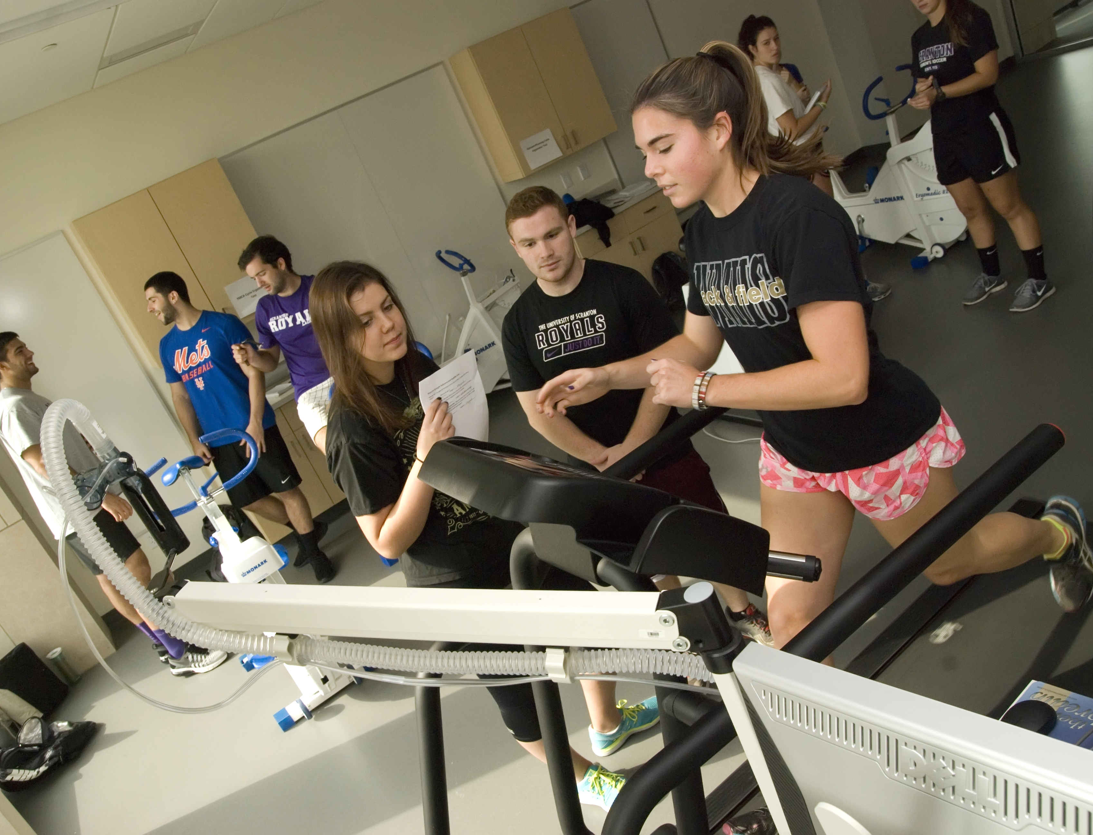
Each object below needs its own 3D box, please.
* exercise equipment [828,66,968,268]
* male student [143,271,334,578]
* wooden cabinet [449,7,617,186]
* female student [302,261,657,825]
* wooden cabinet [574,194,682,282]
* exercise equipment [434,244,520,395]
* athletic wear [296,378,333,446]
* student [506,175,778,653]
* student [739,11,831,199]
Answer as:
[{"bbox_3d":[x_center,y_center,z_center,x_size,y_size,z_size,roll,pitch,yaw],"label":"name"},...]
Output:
[{"bbox_3d":[2.031,-1.549,5.431,0.560,1.130,1.150,-32,19,-21],"label":"exercise equipment"},{"bbox_3d":[-1.613,0.060,4.670,0.560,1.780,0.480,-30,19,-15],"label":"male student"},{"bbox_3d":[-0.070,-2.368,6.393,0.935,0.935,0.301,-34,21,-24],"label":"wooden cabinet"},{"bbox_3d":[-0.165,0.355,2.219,0.480,1.630,0.520,-20,19,15],"label":"female student"},{"bbox_3d":[0.550,-1.182,6.691,0.926,0.850,0.620,-34,21,-24],"label":"wooden cabinet"},{"bbox_3d":[-0.589,-0.567,6.118,1.150,1.130,0.560,-30,19,-15],"label":"exercise equipment"},{"bbox_3d":[-1.205,-0.075,4.821,0.400,0.410,0.320,-29,18,-10],"label":"athletic wear"},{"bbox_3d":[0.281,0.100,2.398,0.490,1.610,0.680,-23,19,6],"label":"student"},{"bbox_3d":[1.544,-1.407,4.761,0.460,1.680,0.450,-19,19,16],"label":"student"}]

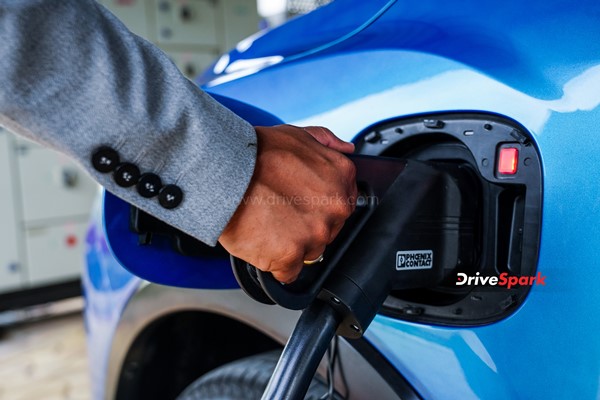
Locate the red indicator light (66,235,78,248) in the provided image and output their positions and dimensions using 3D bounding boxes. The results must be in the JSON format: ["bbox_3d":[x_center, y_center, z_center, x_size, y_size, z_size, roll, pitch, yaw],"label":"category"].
[{"bbox_3d":[-1.239,0.223,3.800,0.050,0.050,0.030,-8,5,-41],"label":"red indicator light"}]

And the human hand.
[{"bbox_3d":[-0.008,0.000,0.500,0.110,0.108,0.085,32,1,-18],"label":"human hand"}]

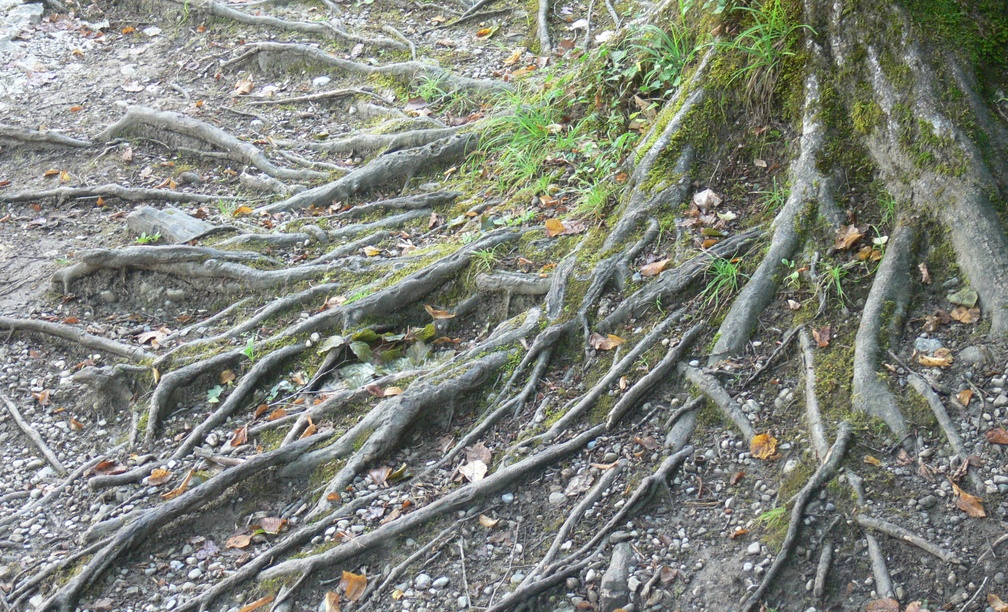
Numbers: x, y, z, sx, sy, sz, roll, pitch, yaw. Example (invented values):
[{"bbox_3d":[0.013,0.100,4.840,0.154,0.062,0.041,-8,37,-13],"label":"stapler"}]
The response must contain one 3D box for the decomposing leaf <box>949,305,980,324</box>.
[{"bbox_3d":[1.123,0.021,5.600,0.073,0.018,0.058,0,34,0],"label":"decomposing leaf"}]

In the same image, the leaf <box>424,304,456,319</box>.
[{"bbox_3d":[-0.163,0.014,5.900,0.080,0.024,0.045,0,24,0],"label":"leaf"}]

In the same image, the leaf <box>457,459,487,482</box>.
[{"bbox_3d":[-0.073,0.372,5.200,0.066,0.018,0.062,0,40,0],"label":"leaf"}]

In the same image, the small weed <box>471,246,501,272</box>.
[{"bbox_3d":[-0.049,-0.122,6.050,0.078,0.048,0.068,0,22,0],"label":"small weed"}]

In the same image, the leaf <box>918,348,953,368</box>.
[{"bbox_3d":[1.032,0.123,5.500,0.080,0.026,0.055,0,26,0],"label":"leaf"}]

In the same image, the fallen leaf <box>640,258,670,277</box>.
[{"bbox_3d":[0.302,-0.077,4.580,0.058,0.022,0.042,-9,28,-18],"label":"fallen leaf"}]

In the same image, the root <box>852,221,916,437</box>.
[{"bbox_3d":[0.918,0.054,5.550,0.140,0.140,0.660,4,42,4],"label":"root"}]

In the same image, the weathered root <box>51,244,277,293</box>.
[{"bbox_3d":[-0.932,-0.103,6.300,0.610,0.085,0.110,-4,22,-10],"label":"weathered root"}]

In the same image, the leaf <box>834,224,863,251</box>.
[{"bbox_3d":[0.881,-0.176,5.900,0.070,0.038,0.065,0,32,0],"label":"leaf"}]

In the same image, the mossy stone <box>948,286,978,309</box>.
[{"bbox_3d":[1.066,-0.020,5.349,0.075,0.035,0.060,-12,33,0],"label":"mossy stone"}]

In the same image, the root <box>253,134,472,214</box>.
[{"bbox_3d":[-0.387,-0.381,6.500,0.626,0.085,0.100,-17,29,-1],"label":"root"}]

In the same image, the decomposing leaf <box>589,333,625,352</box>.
[{"bbox_3d":[0.194,0.067,4.360,0.066,0.022,0.045,0,27,0],"label":"decomposing leaf"}]

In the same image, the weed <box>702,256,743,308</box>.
[{"bbox_3d":[0.423,-0.045,4.450,0.077,0.075,0.075,0,23,0],"label":"weed"}]

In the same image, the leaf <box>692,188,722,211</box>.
[{"bbox_3d":[0.519,-0.281,5.904,0.070,0.035,0.060,-15,30,0],"label":"leaf"}]

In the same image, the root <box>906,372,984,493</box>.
[{"bbox_3d":[0.967,0.269,5.051,0.045,0.040,0.376,-17,42,-6],"label":"root"}]

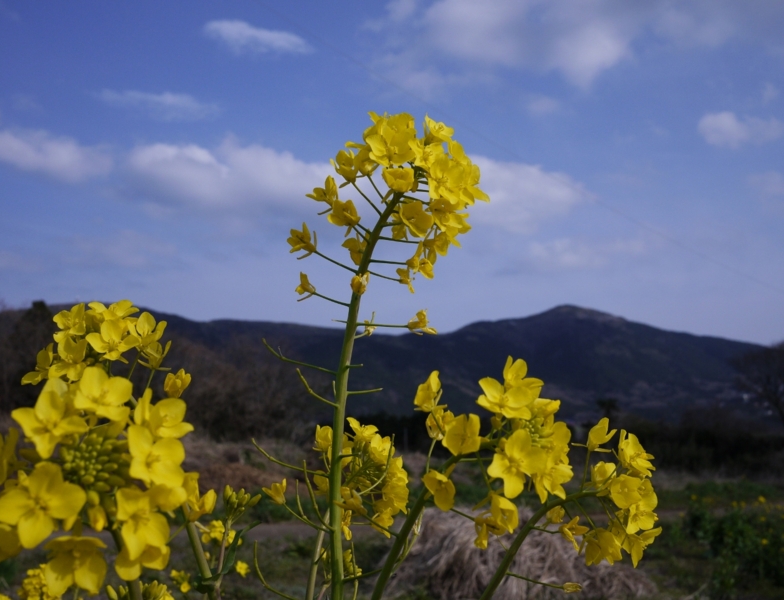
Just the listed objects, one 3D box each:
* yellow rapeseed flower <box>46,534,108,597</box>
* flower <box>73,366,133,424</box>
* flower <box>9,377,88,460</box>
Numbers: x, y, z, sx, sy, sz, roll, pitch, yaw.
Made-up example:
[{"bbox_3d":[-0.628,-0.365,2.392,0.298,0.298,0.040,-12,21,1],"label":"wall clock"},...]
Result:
[{"bbox_3d":[-0.079,0.066,0.230,0.015,0.015,0.011,0,24,0],"label":"yellow rapeseed flower"},{"bbox_3d":[-0.075,0.025,0.240,0.016,0.015,0.011,1,-30,-5],"label":"flower"},{"bbox_3d":[-0.086,0.030,0.233,0.019,0.019,0.011,-2,-24,12],"label":"flower"}]

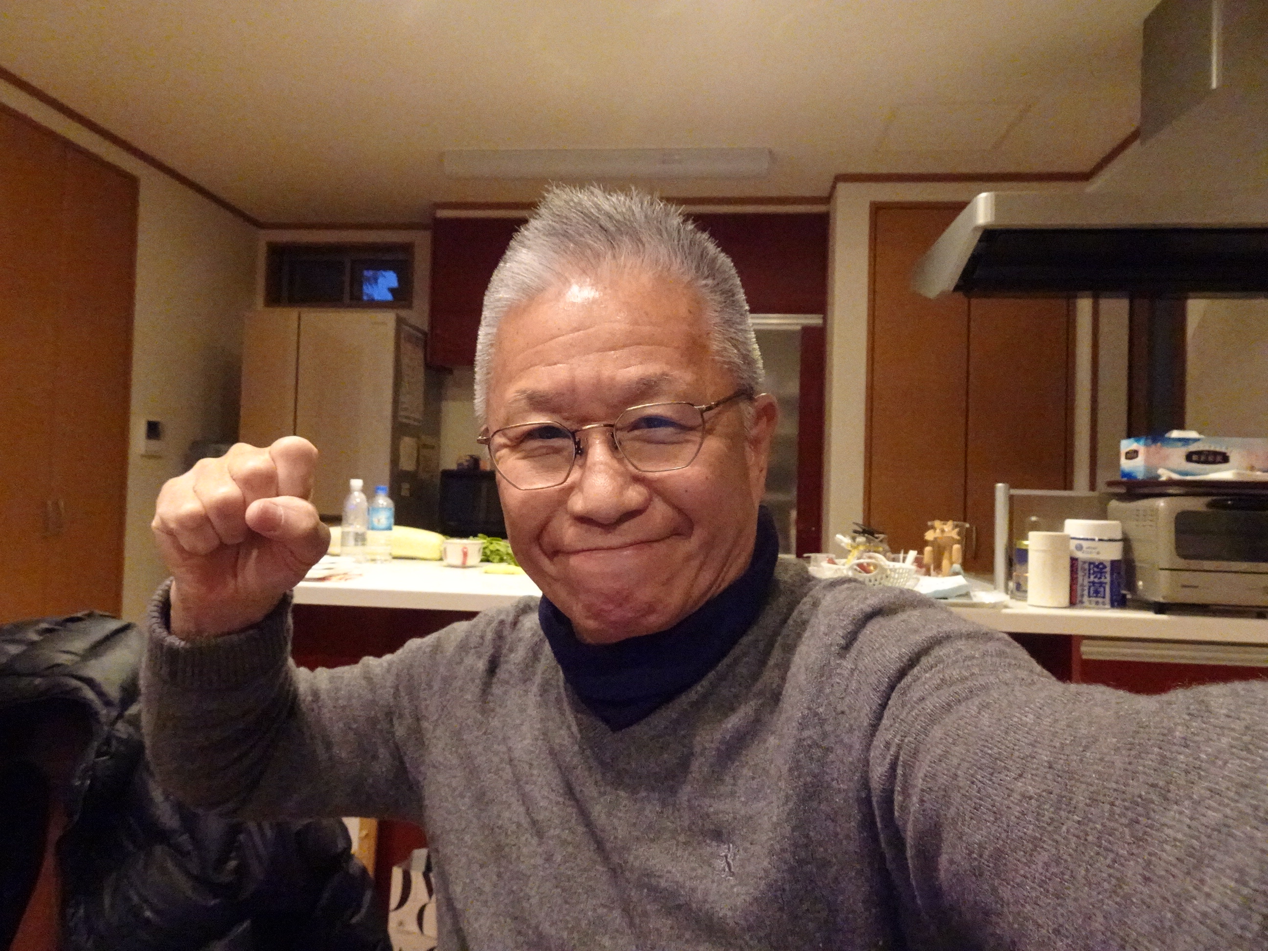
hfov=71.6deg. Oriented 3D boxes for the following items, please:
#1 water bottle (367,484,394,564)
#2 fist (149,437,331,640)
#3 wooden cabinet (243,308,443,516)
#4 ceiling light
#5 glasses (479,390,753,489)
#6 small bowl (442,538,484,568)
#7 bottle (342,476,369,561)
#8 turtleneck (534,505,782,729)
[{"bbox_3d":[-0.674,0.128,2.353,0.067,0.208,0.067,1,-1,5],"label":"water bottle"},{"bbox_3d":[-0.212,0.033,0.475,0.090,0.103,0.085,4,-3,-19],"label":"fist"},{"bbox_3d":[-1.363,0.200,4.157,0.680,1.810,0.690,1,-1,5],"label":"wooden cabinet"},{"bbox_3d":[-0.106,-1.243,3.520,1.290,0.080,0.130,1,-1,5],"label":"ceiling light"},{"bbox_3d":[-0.004,-0.027,0.539,0.142,0.045,0.138,-6,8,16],"label":"glasses"},{"bbox_3d":[-0.447,0.202,2.303,0.104,0.070,0.100,1,-1,0],"label":"small bowl"},{"bbox_3d":[-0.742,0.121,2.348,0.068,0.218,0.068,1,-1,5],"label":"bottle"},{"bbox_3d":[0.020,0.090,0.578,0.160,0.132,0.145,3,0,11],"label":"turtleneck"}]

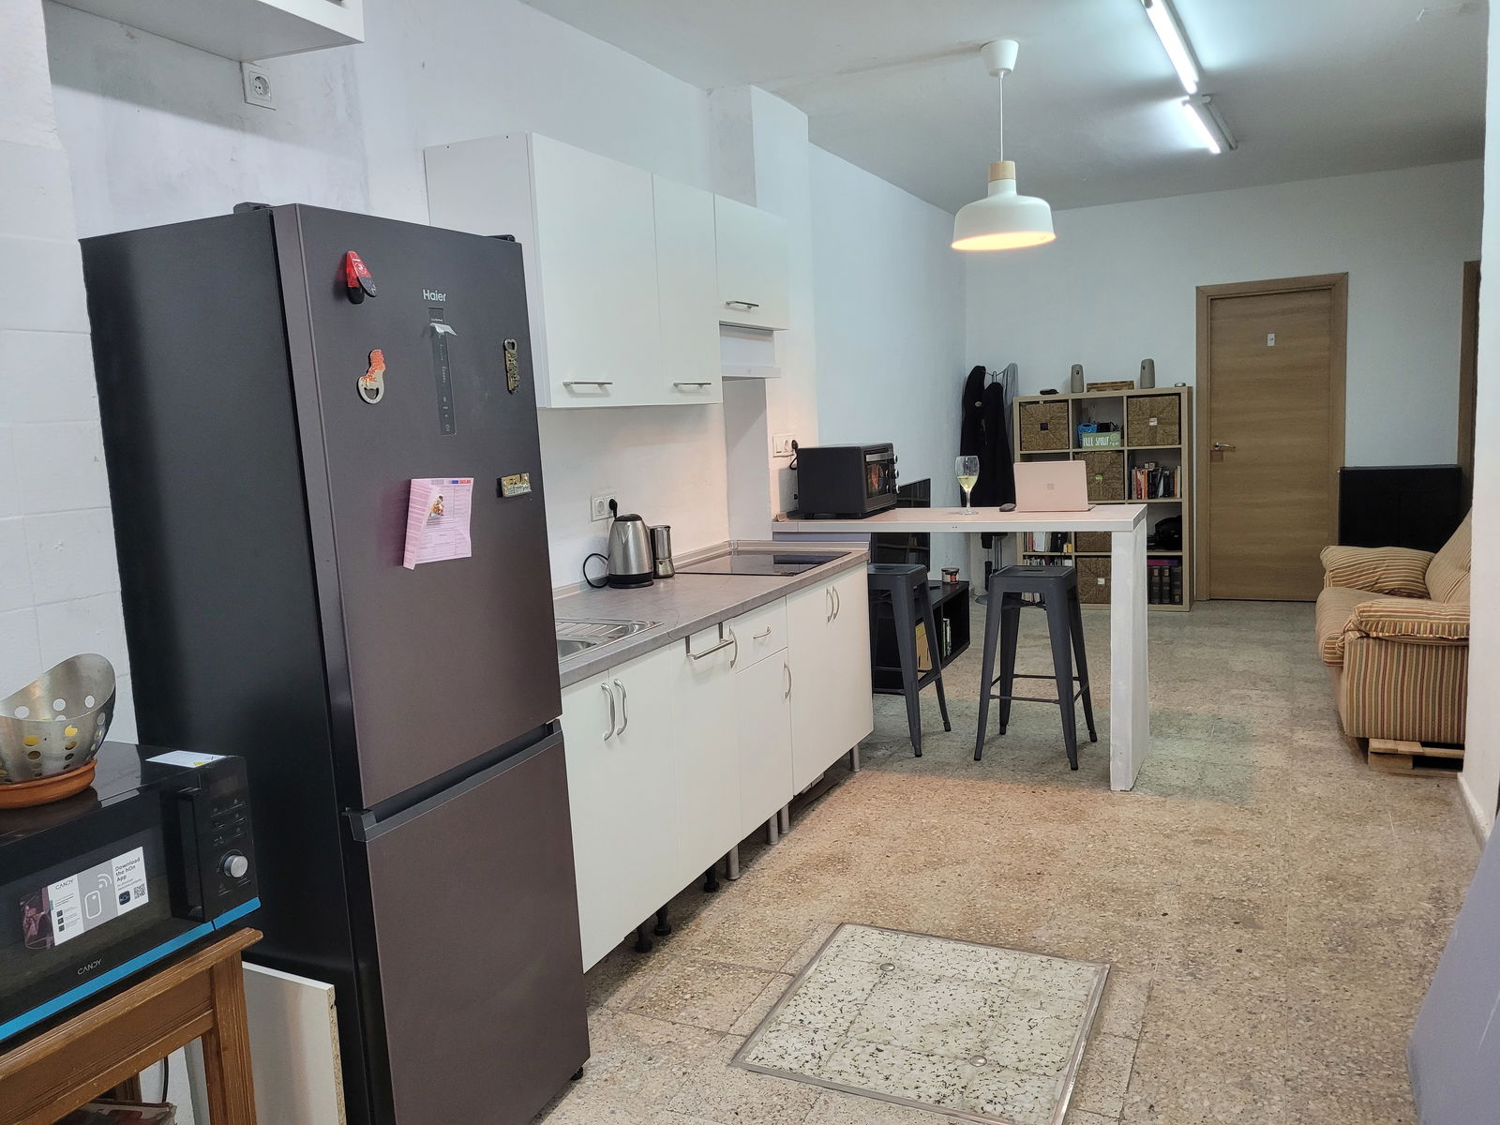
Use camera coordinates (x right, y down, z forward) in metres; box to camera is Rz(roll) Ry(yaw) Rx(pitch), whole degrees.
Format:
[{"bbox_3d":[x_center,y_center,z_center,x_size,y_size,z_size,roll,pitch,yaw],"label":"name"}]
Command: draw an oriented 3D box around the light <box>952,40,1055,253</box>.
[{"bbox_3d":[0.936,-1.550,4.185,0.385,0.697,0.385,1,8,25],"label":"light"}]

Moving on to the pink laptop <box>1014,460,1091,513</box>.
[{"bbox_3d":[1.242,-0.315,4.570,0.279,0.200,0.250,1,8,25],"label":"pink laptop"}]

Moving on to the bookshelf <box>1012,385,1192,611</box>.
[{"bbox_3d":[2.445,-0.434,7.785,1.120,1.470,0.390,1,8,25],"label":"bookshelf"}]

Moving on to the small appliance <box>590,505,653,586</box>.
[{"bbox_3d":[-0.409,-0.044,3.943,0.160,0.248,0.205,-3,8,4],"label":"small appliance"}]

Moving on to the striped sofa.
[{"bbox_3d":[2.978,0.104,4.888,0.920,0.850,1.920,1,8,25],"label":"striped sofa"}]

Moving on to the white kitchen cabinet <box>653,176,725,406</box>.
[{"bbox_3d":[-0.348,-0.878,3.763,0.356,0.706,0.409,1,9,26],"label":"white kitchen cabinet"}]

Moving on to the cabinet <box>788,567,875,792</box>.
[{"bbox_3d":[0.051,0.401,4.350,0.588,0.714,0.799,1,9,26],"label":"cabinet"}]

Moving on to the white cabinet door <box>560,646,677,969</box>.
[{"bbox_3d":[-0.334,0.614,2.832,0.030,0.698,0.595,1,9,25],"label":"white cabinet door"}]

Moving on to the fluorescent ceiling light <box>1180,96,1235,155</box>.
[{"bbox_3d":[2.214,-2.088,5.384,0.120,0.080,1.240,1,9,28],"label":"fluorescent ceiling light"}]

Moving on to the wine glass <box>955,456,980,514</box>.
[{"bbox_3d":[0.899,-0.322,4.650,0.100,0.233,0.100,1,9,26],"label":"wine glass"}]

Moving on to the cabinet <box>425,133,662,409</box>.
[{"bbox_3d":[-0.567,-0.806,3.309,0.351,0.708,0.608,1,9,26],"label":"cabinet"}]

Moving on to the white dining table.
[{"bbox_3d":[0.886,0.301,4.708,1.442,1.014,0.596,1,9,26],"label":"white dining table"}]

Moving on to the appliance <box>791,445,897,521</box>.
[{"bbox_3d":[0.429,-0.357,4.868,0.318,0.289,0.410,1,8,26],"label":"appliance"}]

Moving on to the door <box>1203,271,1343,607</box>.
[{"bbox_3d":[3.456,-0.785,7.488,0.887,2.127,0.080,1,9,26],"label":"door"}]

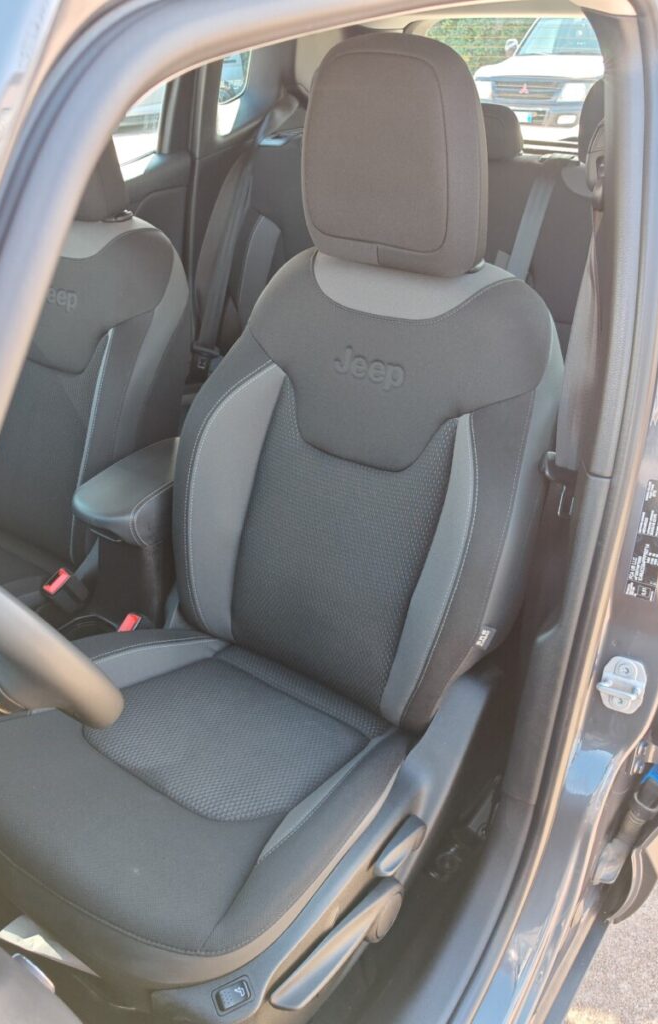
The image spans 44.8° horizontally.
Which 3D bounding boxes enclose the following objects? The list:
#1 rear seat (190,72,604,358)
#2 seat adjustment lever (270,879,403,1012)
[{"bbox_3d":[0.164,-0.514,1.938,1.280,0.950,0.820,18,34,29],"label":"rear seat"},{"bbox_3d":[0.019,0.527,0.985,0.045,0.085,0.260,18,19,29],"label":"seat adjustment lever"}]

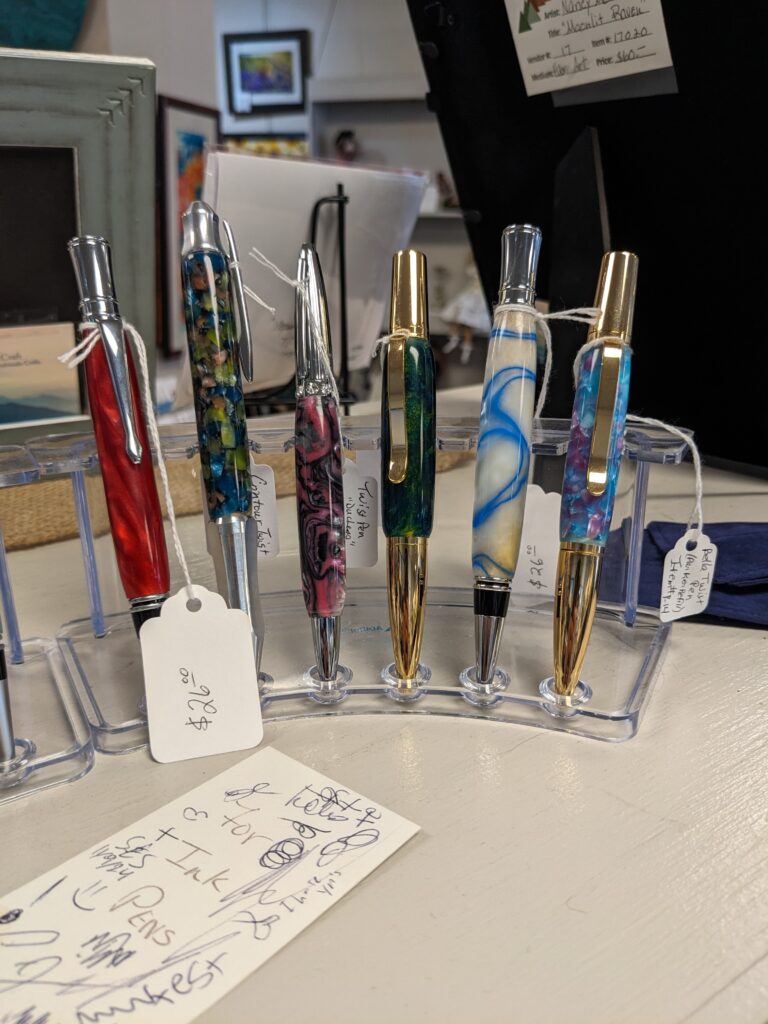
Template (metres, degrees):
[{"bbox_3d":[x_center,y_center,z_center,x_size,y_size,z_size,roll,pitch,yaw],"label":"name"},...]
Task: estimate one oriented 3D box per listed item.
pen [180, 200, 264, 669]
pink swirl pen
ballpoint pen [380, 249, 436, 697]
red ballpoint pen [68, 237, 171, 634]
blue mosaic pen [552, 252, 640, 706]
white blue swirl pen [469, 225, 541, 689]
[{"bbox_3d":[-0.044,-0.020,0.230,0.018,0.141,0.015,-6,-2,-5],"label":"pen"},{"bbox_3d":[-0.020,-0.014,0.230,0.013,0.128,0.015,-5,-3,37],"label":"pink swirl pen"},{"bbox_3d":[0.006,-0.012,0.227,0.015,0.127,0.017,-1,-3,25],"label":"ballpoint pen"},{"bbox_3d":[-0.070,-0.011,0.219,0.015,0.130,0.017,-9,0,-43],"label":"red ballpoint pen"},{"bbox_3d":[0.058,-0.010,0.222,0.015,0.126,0.017,7,-1,-1],"label":"blue mosaic pen"},{"bbox_3d":[0.034,-0.016,0.230,0.015,0.134,0.017,4,-2,7],"label":"white blue swirl pen"}]

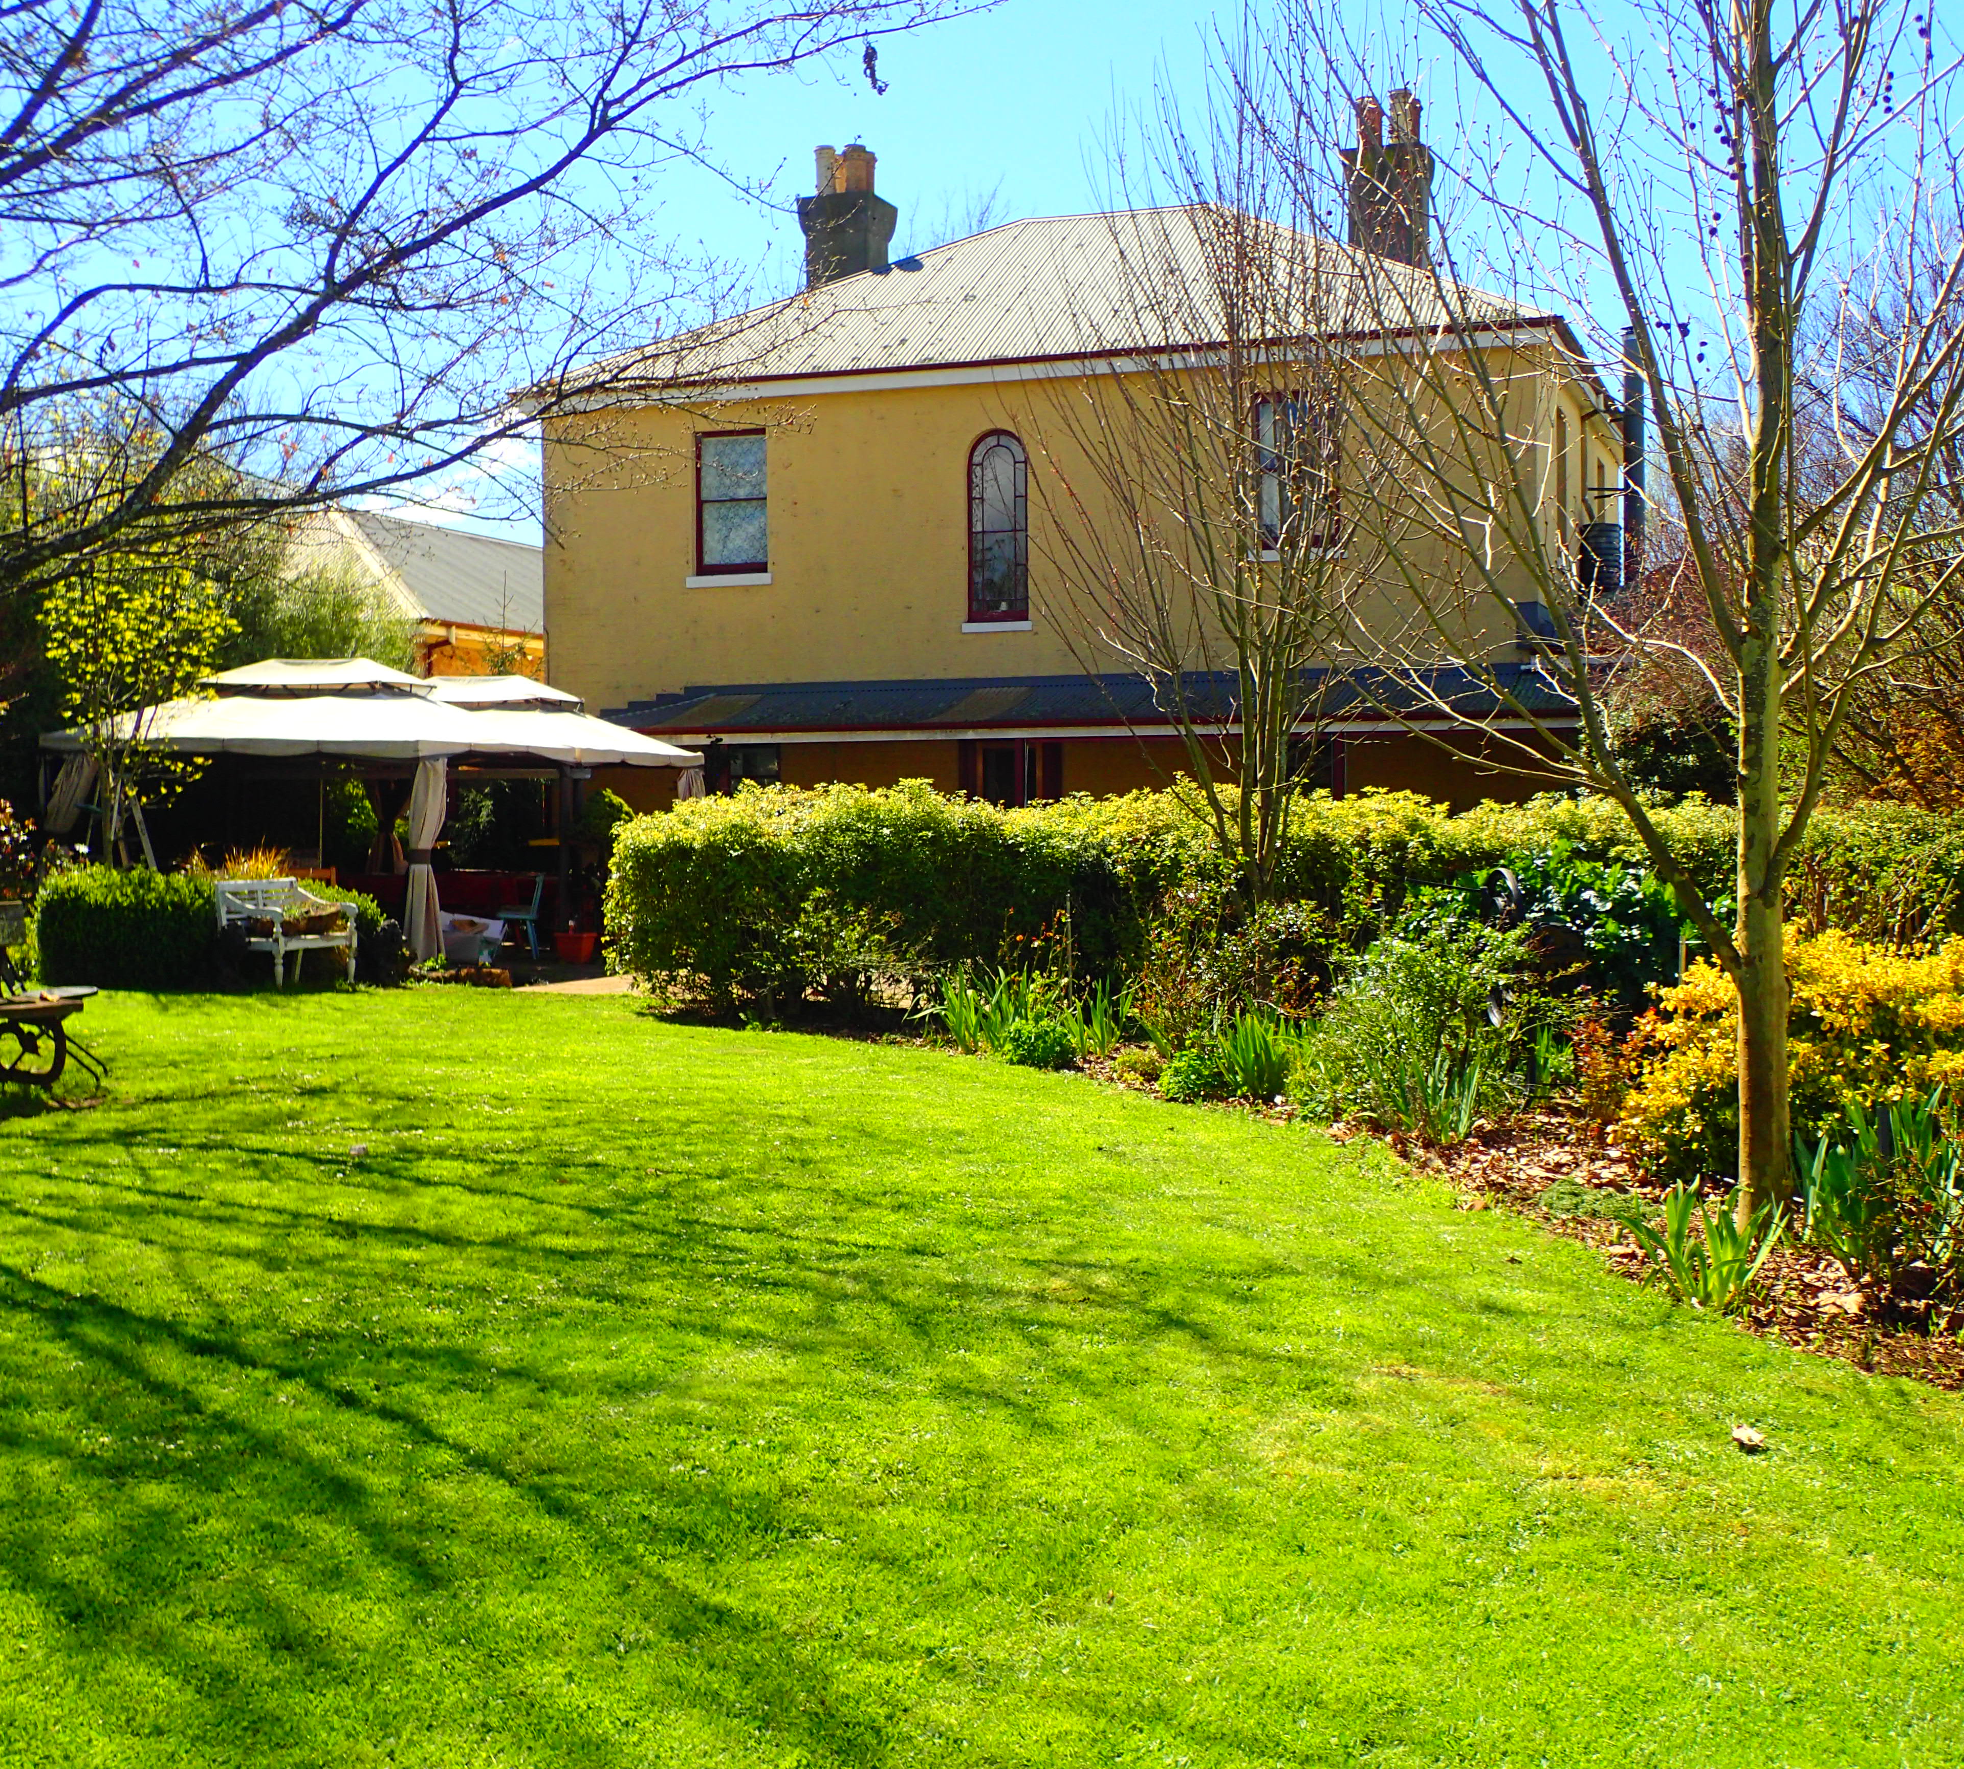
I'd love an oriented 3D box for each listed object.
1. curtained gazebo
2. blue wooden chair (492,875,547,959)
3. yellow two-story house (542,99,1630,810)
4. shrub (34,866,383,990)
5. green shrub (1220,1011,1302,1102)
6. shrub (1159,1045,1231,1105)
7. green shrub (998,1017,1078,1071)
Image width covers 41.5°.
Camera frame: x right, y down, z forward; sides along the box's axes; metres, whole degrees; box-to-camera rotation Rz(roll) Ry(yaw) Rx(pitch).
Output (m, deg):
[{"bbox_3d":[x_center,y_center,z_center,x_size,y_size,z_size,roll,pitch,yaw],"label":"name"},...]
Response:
[{"bbox_3d":[-5.955,-0.710,26.467,4.048,2.830,5.911,0,1,19],"label":"curtained gazebo"},{"bbox_3d":[-4.377,0.305,24.500,0.490,0.830,0.430,0,1,3],"label":"blue wooden chair"},{"bbox_3d":[1.689,-5.162,35.540,13.323,11.250,12.238,0,1,19],"label":"yellow two-story house"},{"bbox_3d":[-6.510,0.359,21.982,2.750,0.950,1.150,0,1,0],"label":"shrub"},{"bbox_3d":[1.371,0.852,12.803,0.401,0.446,0.380,0,1,0],"label":"green shrub"},{"bbox_3d":[1.053,0.939,12.811,0.346,0.277,0.340,0,1,0],"label":"shrub"},{"bbox_3d":[0.315,0.889,14.522,0.455,0.294,0.440,0,1,0],"label":"green shrub"}]

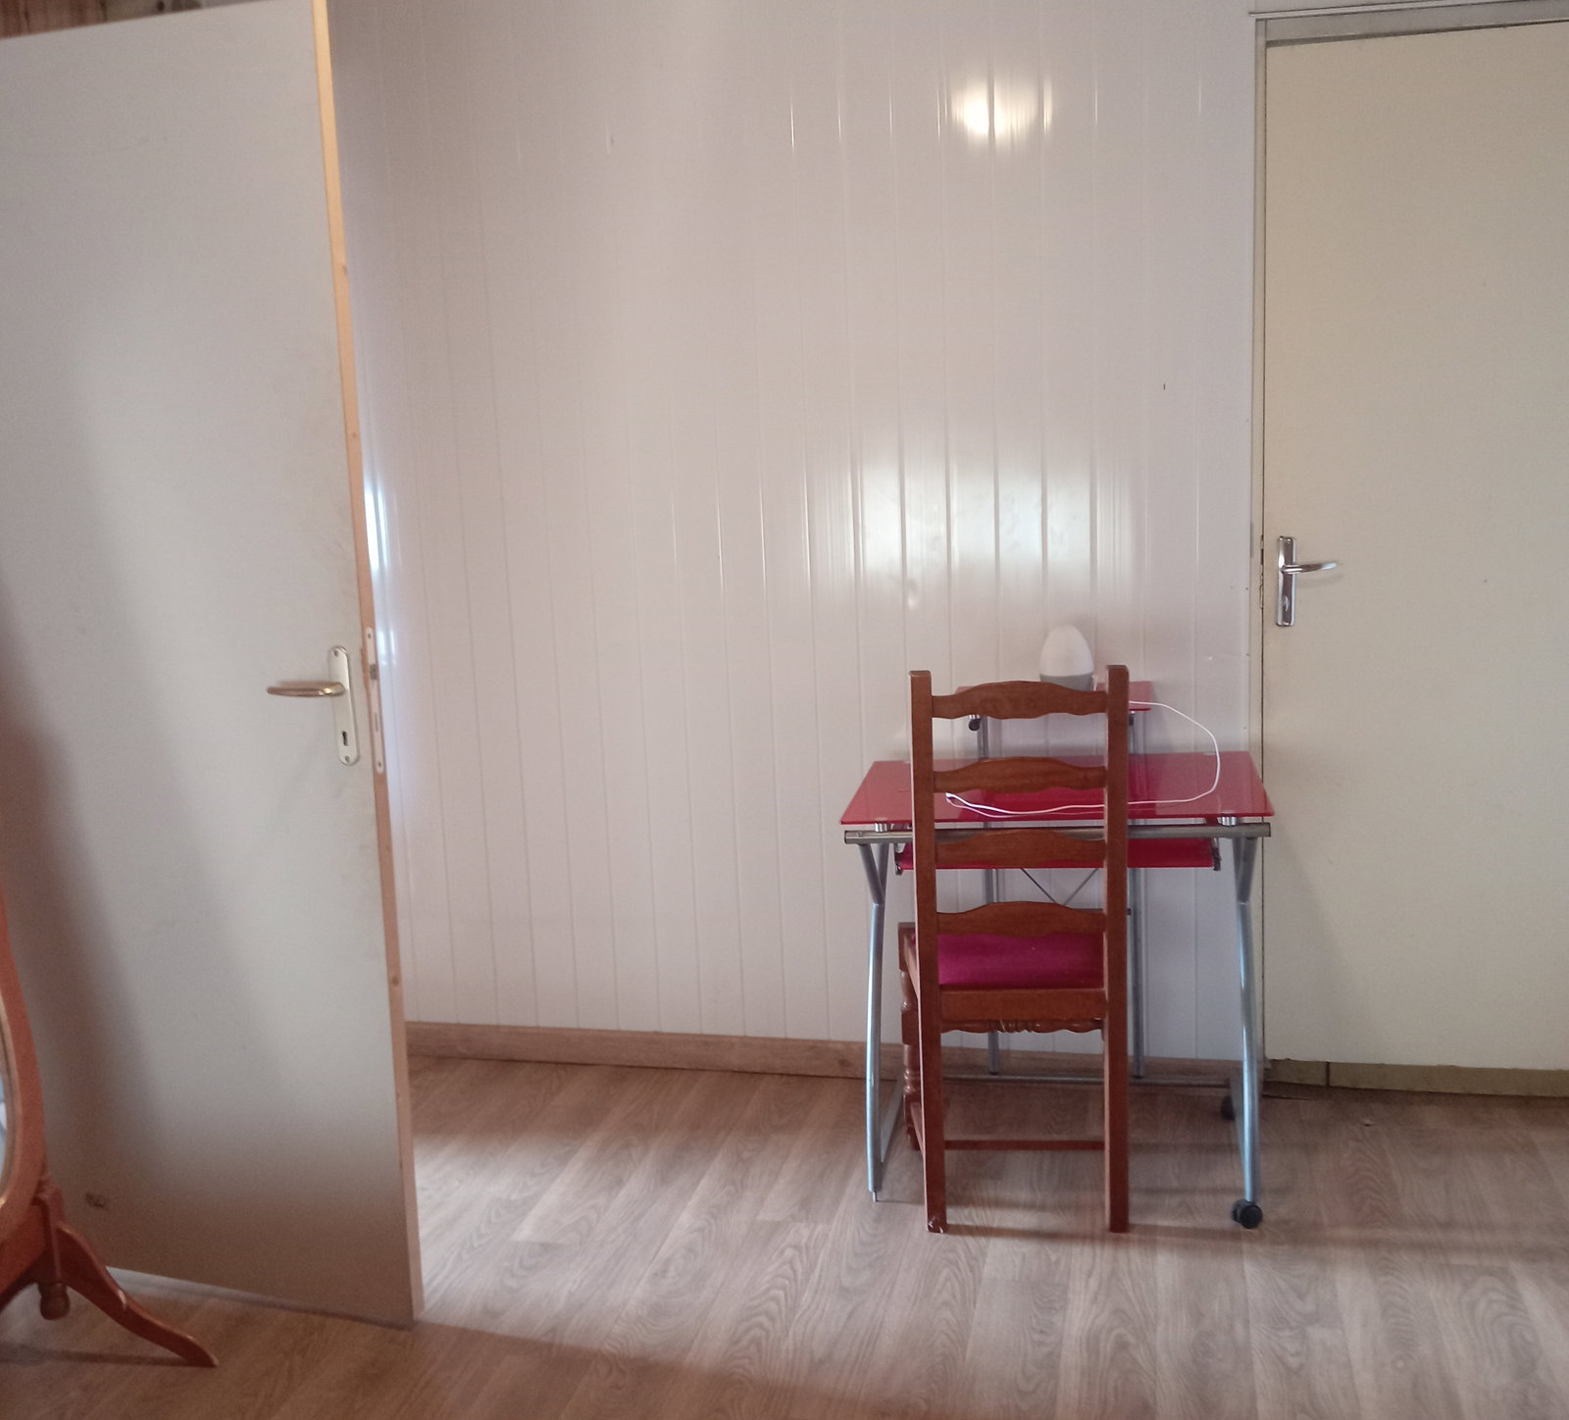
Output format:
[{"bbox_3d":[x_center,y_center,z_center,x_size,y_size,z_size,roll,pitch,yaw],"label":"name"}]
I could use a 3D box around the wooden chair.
[{"bbox_3d":[0.429,0.400,2.986,0.420,1.015,0.462,-1,9,5],"label":"wooden chair"}]

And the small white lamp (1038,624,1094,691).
[{"bbox_3d":[0.557,-0.101,3.228,0.106,0.141,0.106,0,9,12],"label":"small white lamp"}]

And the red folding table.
[{"bbox_3d":[0.537,0.509,3.180,0.759,0.739,0.588,-1,9,10],"label":"red folding table"}]

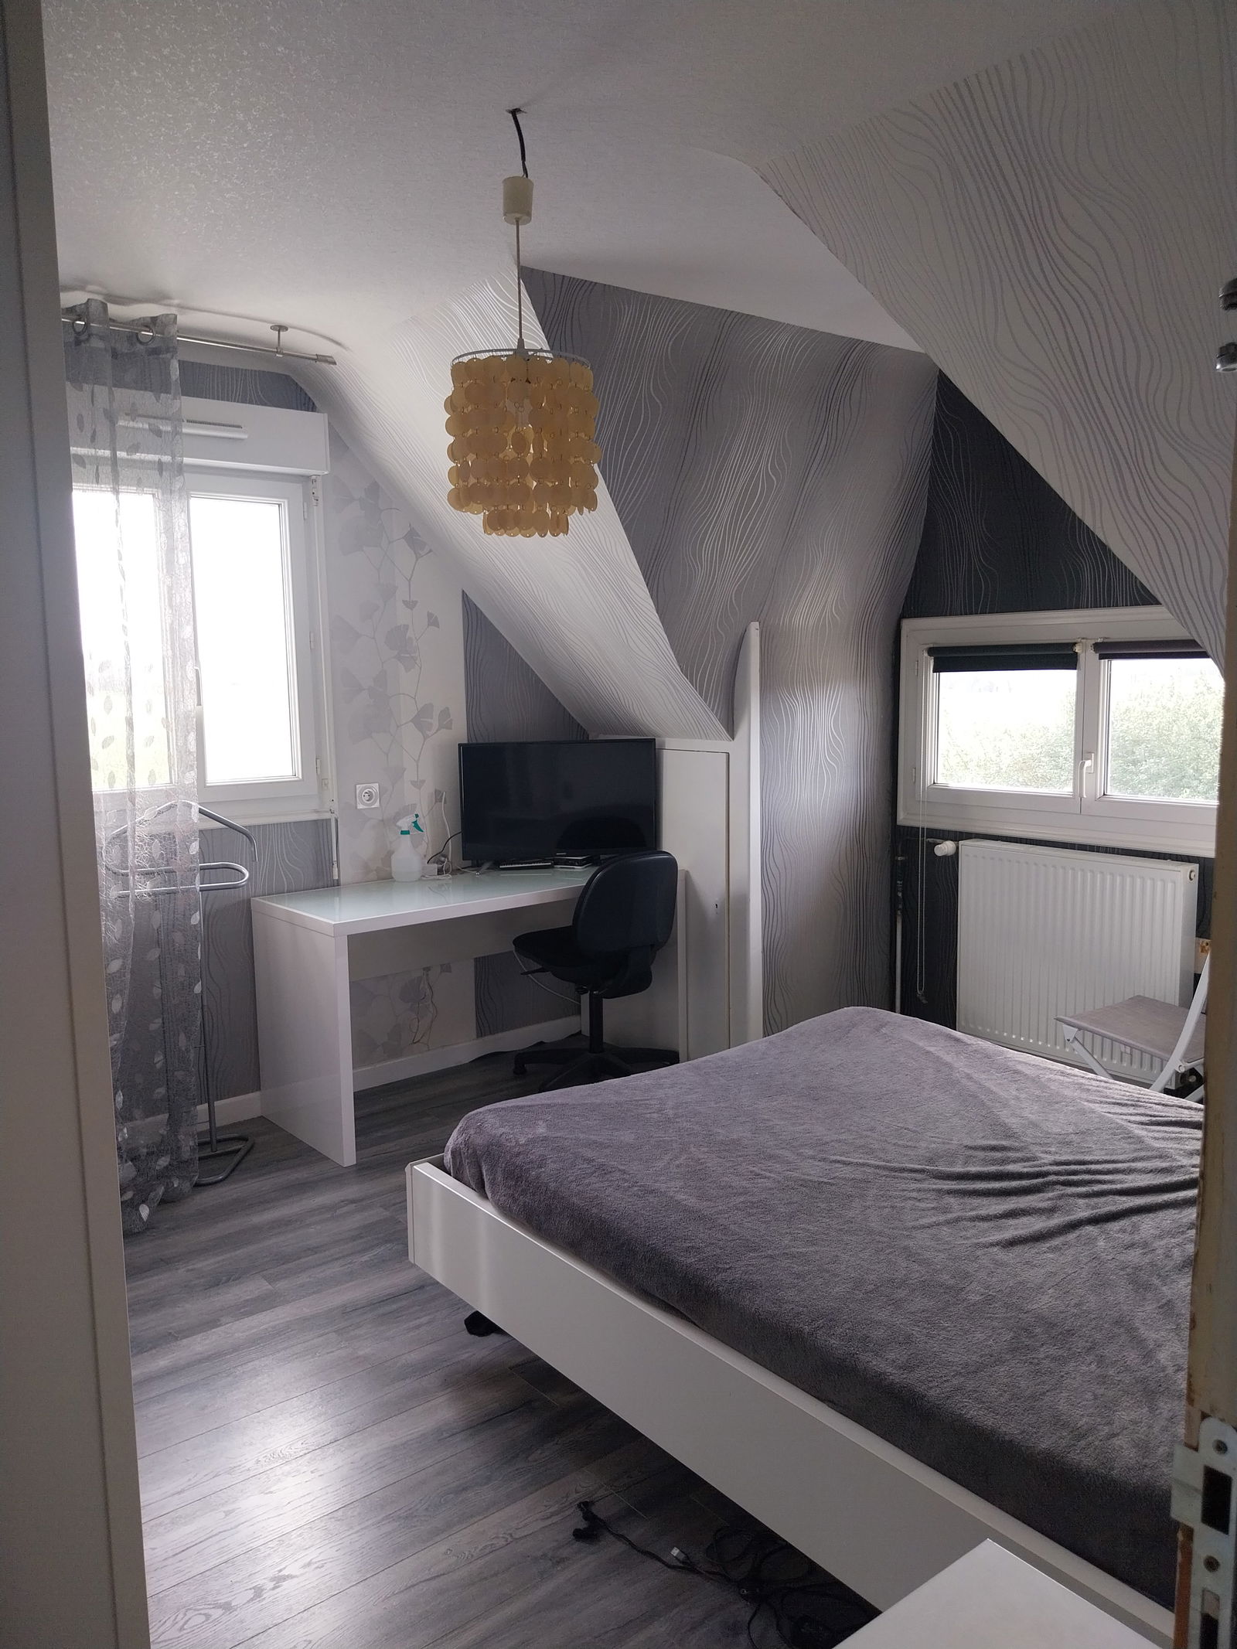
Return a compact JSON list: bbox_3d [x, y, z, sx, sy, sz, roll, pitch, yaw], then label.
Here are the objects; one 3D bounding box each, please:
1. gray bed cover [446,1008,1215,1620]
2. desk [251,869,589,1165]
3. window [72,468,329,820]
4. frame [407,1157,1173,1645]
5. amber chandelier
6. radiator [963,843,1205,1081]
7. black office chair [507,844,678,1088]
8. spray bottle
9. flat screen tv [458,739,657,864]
[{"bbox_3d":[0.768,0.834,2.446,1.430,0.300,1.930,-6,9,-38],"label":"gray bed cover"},{"bbox_3d":[-0.466,0.563,4.266,1.380,0.730,0.590,-7,9,-39],"label":"desk"},{"bbox_3d":[-1.333,-0.537,3.809,0.970,1.130,0.090,-7,9,-39],"label":"window"},{"bbox_3d":[0.763,0.956,2.478,1.520,0.350,2.030,-6,9,-38],"label":"frame"},{"bbox_3d":[-0.199,-1.007,2.497,0.312,0.806,0.312,-1,7,0],"label":"amber chandelier"},{"bbox_3d":[1.449,0.422,3.996,0.105,0.673,0.775,-7,9,-39],"label":"radiator"},{"bbox_3d":[-0.056,0.499,4.286,0.560,0.840,0.580,-7,9,-42],"label":"black office chair"},{"bbox_3d":[-0.724,0.081,4.262,0.120,0.236,0.095,-1,7,0],"label":"spray bottle"},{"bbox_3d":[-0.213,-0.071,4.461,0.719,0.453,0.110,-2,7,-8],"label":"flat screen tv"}]

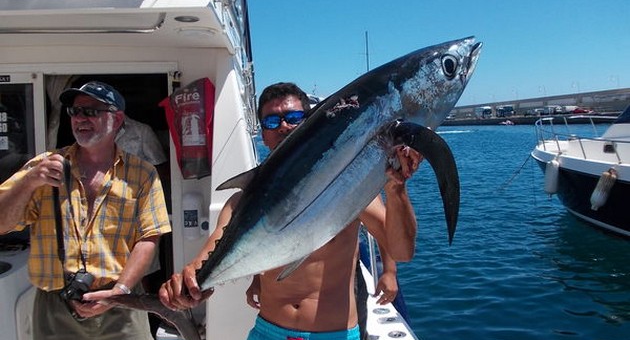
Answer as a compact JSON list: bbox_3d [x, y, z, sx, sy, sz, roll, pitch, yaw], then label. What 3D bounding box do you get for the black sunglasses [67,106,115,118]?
[{"bbox_3d":[-0.862,-0.223,1.990,0.143,0.043,0.145,2,3,19],"label":"black sunglasses"}]

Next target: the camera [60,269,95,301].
[{"bbox_3d":[-0.875,0.426,1.880,0.105,0.085,0.120,10,39,28],"label":"camera"}]

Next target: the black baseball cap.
[{"bbox_3d":[-0.866,-0.303,2.000,0.180,0.125,0.270,2,-2,20],"label":"black baseball cap"}]

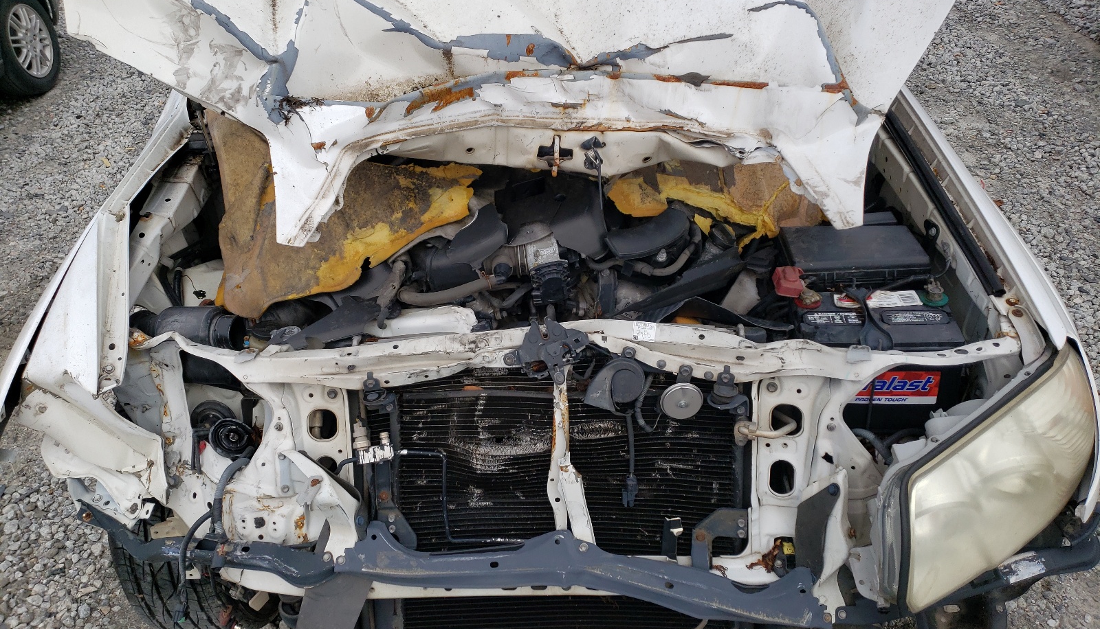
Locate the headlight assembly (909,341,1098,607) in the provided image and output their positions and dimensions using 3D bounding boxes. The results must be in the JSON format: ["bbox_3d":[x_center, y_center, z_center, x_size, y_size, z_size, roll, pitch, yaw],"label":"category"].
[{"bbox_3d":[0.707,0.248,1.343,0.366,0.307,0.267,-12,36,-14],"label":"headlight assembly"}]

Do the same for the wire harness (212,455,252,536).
[{"bbox_3d":[-0.543,0.313,1.411,0.059,0.129,0.059,-2,35,0],"label":"wire harness"}]

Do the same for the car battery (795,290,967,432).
[{"bbox_3d":[0.605,0.090,1.569,0.267,0.210,0.171,-1,33,10],"label":"car battery"}]

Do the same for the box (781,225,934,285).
[{"bbox_3d":[0.623,-0.105,1.716,0.262,0.094,0.168,0,35,3],"label":"box"}]

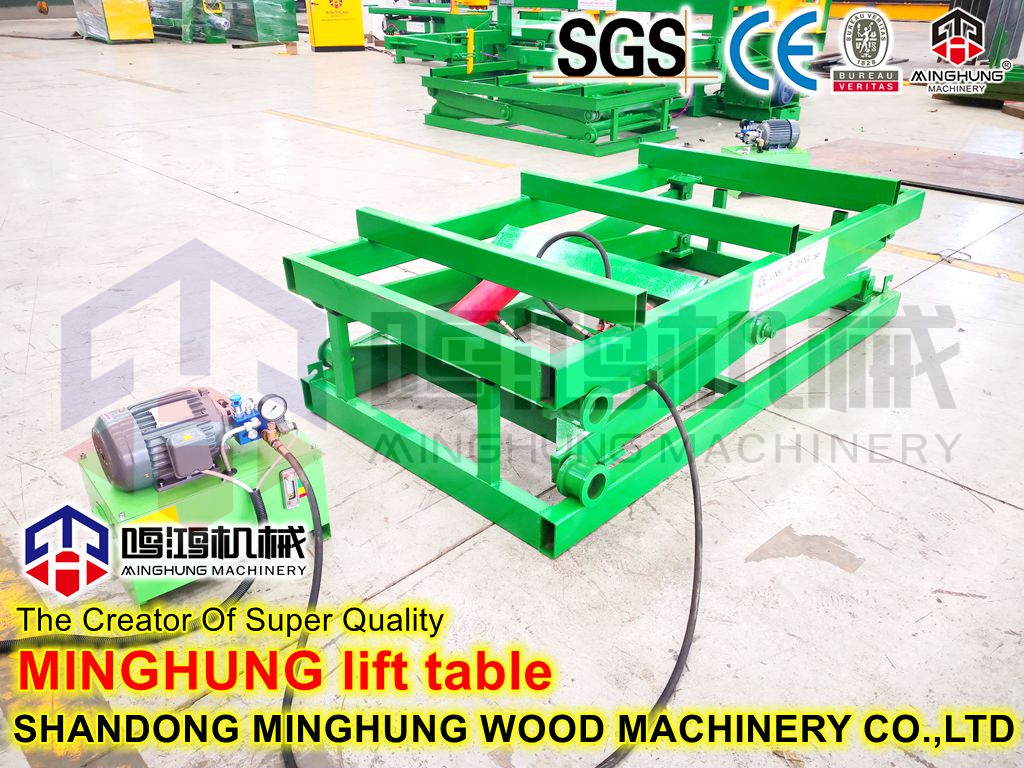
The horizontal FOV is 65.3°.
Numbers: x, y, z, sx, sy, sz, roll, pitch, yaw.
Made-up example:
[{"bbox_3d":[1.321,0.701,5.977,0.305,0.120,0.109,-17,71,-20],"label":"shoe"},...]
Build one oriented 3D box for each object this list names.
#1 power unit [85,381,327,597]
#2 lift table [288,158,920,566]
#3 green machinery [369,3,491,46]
[{"bbox_3d":[-0.840,0.233,2.182,0.526,0.511,0.358,-20,33,-33],"label":"power unit"},{"bbox_3d":[0.490,-0.415,3.203,1.283,0.682,2.375,24,36,39],"label":"lift table"},{"bbox_3d":[-1.798,-7.969,17.886,3.000,0.840,1.300,24,36,39],"label":"green machinery"}]

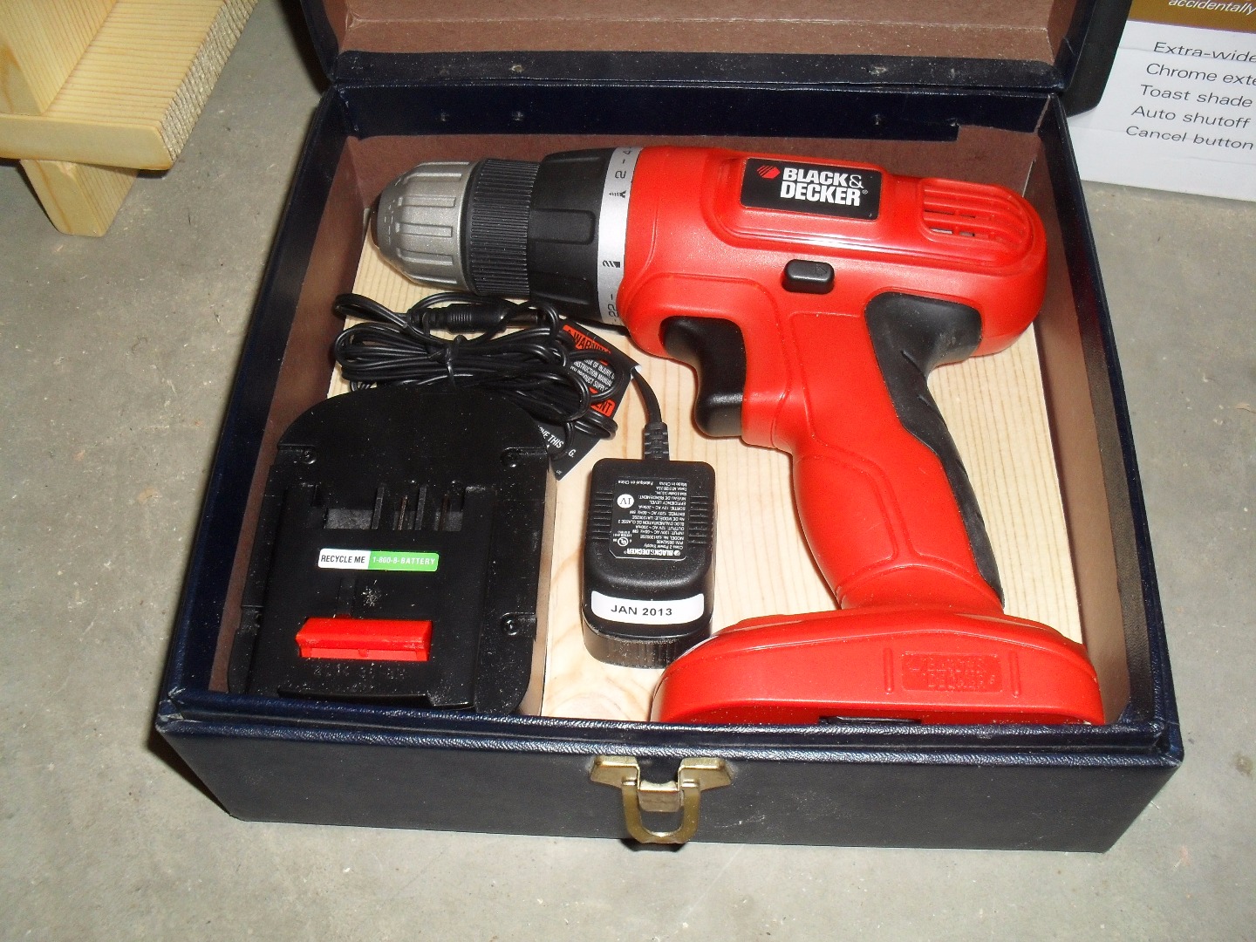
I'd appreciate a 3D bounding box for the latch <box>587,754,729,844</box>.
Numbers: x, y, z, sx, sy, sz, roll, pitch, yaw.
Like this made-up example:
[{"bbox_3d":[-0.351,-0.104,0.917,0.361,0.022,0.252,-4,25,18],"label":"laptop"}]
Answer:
[{"bbox_3d":[0.008,0.083,0.316,0.035,0.031,0.012,1,57,3],"label":"latch"}]

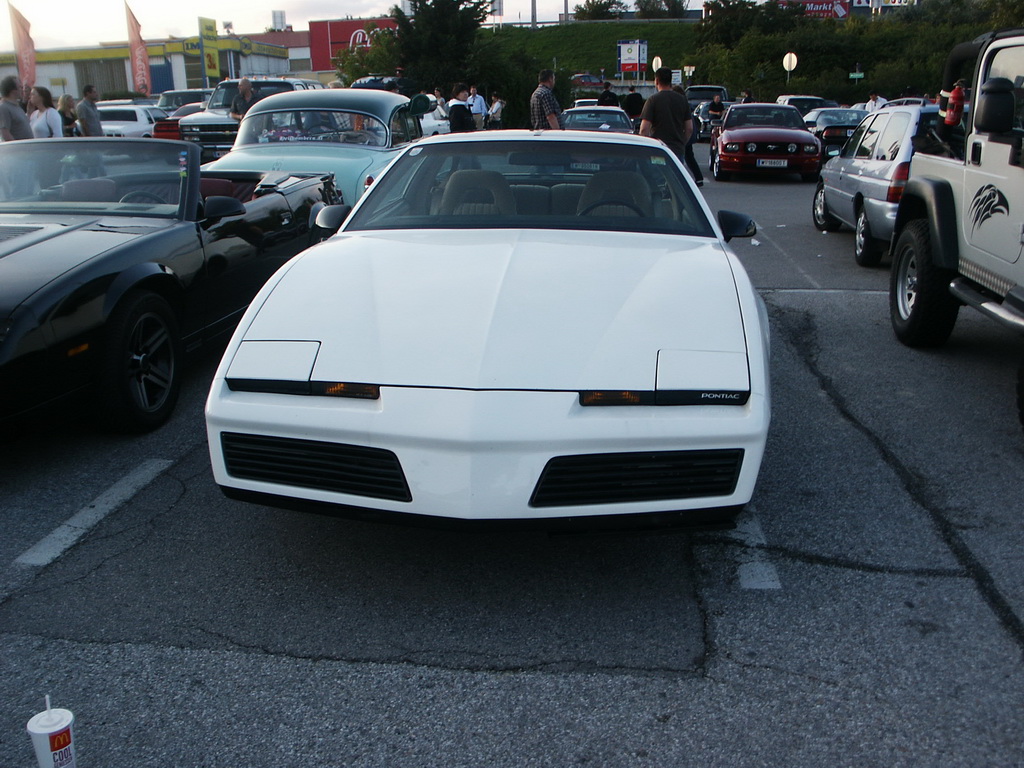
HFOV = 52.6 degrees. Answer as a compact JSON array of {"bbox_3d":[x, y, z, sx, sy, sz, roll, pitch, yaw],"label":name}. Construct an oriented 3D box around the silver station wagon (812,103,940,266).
[{"bbox_3d":[4.016,-2.008,9.882,1.710,1.420,4.300,1,15,9],"label":"silver station wagon"}]

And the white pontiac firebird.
[{"bbox_3d":[0.128,-0.566,5.158,1.850,1.270,4.800,1,16,6],"label":"white pontiac firebird"}]

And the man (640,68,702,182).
[{"bbox_3d":[1.658,-2.498,11.231,0.560,1.790,0.330,-1,15,0],"label":"man"}]

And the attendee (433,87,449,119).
[{"bbox_3d":[-1.829,-6.803,26.718,0.330,1.620,0.470,-9,18,-29],"label":"attendee"}]

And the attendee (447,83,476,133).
[{"bbox_3d":[-0.745,-3.568,15.219,0.350,1.630,0.500,9,18,29],"label":"attendee"}]

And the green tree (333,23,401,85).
[{"bbox_3d":[-5.090,-10.926,37.551,2.800,4.100,2.800,0,16,0],"label":"green tree"}]

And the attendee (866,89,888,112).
[{"bbox_3d":[8.640,-6.124,24.719,0.520,1.700,0.380,3,15,14],"label":"attendee"}]

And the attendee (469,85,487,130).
[{"bbox_3d":[-0.807,-6.043,24.231,0.500,1.790,0.320,2,15,11],"label":"attendee"}]

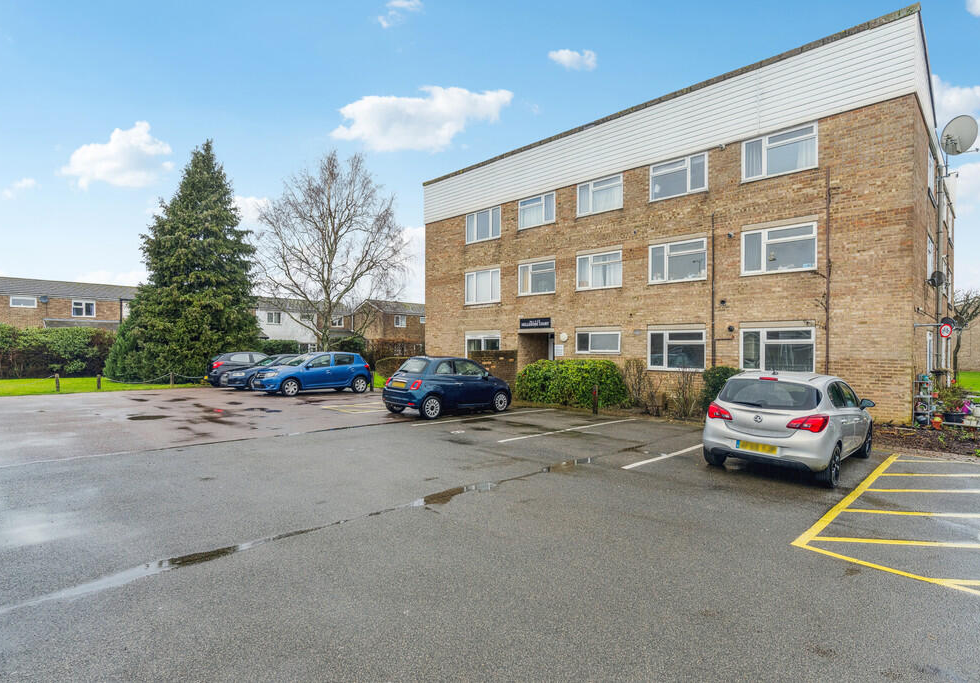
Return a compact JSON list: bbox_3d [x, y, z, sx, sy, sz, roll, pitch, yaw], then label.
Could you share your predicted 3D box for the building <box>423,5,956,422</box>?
[{"bbox_3d":[7.985,-2.650,21.669,14.000,8.900,17.000,0,0,-45],"label":"building"}]

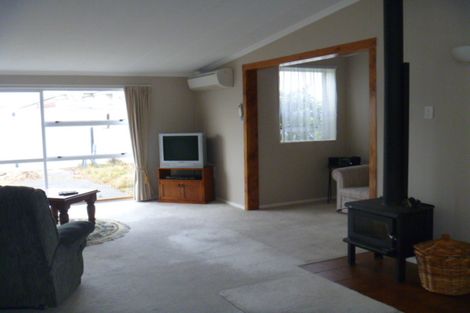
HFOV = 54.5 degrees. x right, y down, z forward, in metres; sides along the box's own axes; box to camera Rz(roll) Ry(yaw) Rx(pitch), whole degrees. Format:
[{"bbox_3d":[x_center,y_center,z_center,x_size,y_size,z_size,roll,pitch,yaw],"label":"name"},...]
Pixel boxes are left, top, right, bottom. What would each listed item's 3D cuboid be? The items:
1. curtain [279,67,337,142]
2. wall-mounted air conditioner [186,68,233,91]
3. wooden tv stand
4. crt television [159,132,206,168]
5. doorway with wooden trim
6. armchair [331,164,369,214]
[{"bbox_3d":[1.224,-0.846,7.456,1.170,1.230,0.100,-4,6,-28],"label":"curtain"},{"bbox_3d":[-0.399,-1.240,7.505,0.260,0.290,1.100,-4,6,-28],"label":"wall-mounted air conditioner"},{"bbox_3d":[-0.821,0.480,7.913,0.862,0.588,0.450,0,6,13],"label":"wooden tv stand"},{"bbox_3d":[-0.841,-0.105,7.885,0.770,0.582,0.480,0,6,13],"label":"crt television"},{"bbox_3d":[0.853,-0.169,5.782,0.180,2.199,2.677,-4,6,-28],"label":"doorway with wooden trim"},{"bbox_3d":[2.136,0.397,6.666,0.900,0.840,0.920,-6,7,-40],"label":"armchair"}]

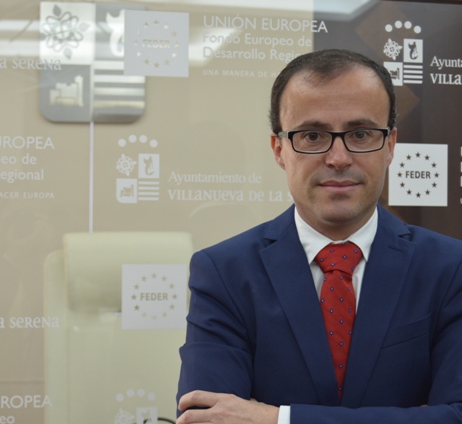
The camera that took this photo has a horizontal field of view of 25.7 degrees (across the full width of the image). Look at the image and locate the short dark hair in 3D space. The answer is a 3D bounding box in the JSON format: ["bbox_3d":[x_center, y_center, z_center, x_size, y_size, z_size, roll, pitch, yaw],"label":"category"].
[{"bbox_3d":[0.150,-0.154,1.475,0.180,0.165,0.188,-1,2,2],"label":"short dark hair"}]

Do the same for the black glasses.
[{"bbox_3d":[0.146,-0.094,1.415,0.146,0.041,0.138,-1,2,2],"label":"black glasses"}]

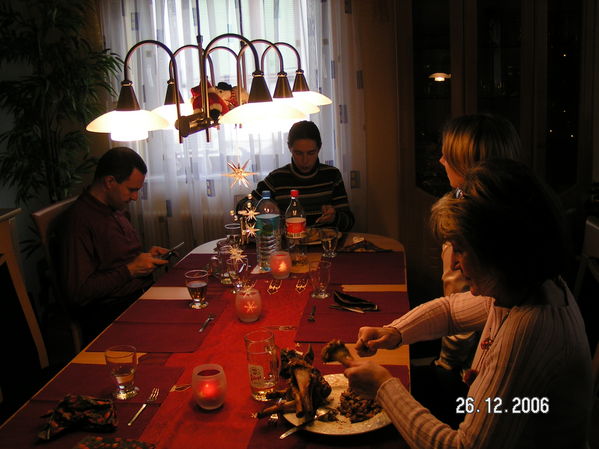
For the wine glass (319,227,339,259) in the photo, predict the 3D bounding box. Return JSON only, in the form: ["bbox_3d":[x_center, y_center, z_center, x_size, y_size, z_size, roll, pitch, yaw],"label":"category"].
[{"bbox_3d":[0.128,0.076,2.728,0.077,0.116,0.077,-1,13,9],"label":"wine glass"}]

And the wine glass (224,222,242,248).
[{"bbox_3d":[-0.292,0.067,2.875,0.077,0.116,0.077,-1,13,9],"label":"wine glass"}]

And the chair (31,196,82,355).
[{"bbox_3d":[-0.689,0.412,2.795,0.540,1.030,0.460,-1,13,9],"label":"chair"}]

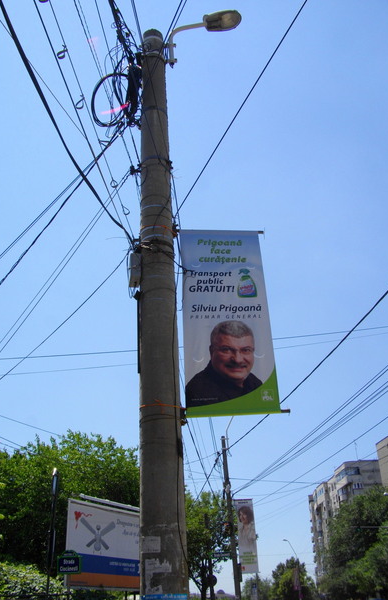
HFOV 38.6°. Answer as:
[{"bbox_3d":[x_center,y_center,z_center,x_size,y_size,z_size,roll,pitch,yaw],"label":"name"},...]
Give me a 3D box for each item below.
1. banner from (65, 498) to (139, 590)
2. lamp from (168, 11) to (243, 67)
[{"bbox_3d":[-2.965,9.417,20.998,0.250,2.750,5.600,-19,-34,25],"label":"banner"},{"bbox_3d":[0.158,-3.472,7.407,1.046,1.106,0.280,-2,-31,-2],"label":"lamp"}]

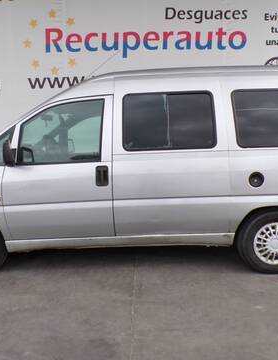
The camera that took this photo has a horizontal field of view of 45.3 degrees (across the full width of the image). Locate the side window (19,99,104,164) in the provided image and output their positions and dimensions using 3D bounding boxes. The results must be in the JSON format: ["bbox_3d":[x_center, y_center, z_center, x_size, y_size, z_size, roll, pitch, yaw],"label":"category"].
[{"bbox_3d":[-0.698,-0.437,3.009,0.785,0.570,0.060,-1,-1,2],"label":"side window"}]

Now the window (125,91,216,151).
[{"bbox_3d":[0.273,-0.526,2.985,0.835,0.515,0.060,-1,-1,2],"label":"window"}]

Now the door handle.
[{"bbox_3d":[-0.329,-0.036,2.995,0.115,0.185,0.045,-1,8,2],"label":"door handle"}]

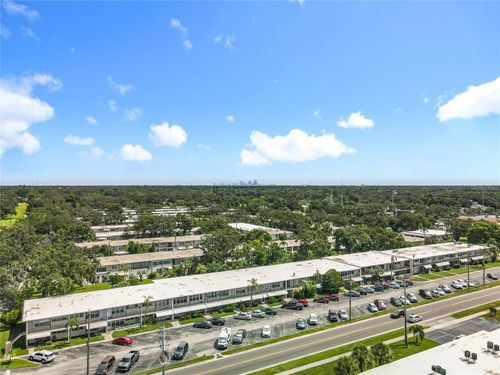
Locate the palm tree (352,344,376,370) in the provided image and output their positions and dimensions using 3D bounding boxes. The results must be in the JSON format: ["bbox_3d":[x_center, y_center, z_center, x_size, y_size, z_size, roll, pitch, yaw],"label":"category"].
[{"bbox_3d":[19.900,30.730,61.000,4.300,5.700,4.300,0,0,-28],"label":"palm tree"}]

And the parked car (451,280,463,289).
[{"bbox_3d":[68.940,32.410,114.980,1.850,1.600,4.700,0,0,7],"label":"parked car"}]

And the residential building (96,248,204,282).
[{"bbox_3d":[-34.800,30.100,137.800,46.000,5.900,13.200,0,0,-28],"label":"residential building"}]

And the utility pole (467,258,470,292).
[{"bbox_3d":[69.900,27.890,110.800,0.350,10.700,0.350,0,0,-28],"label":"utility pole"}]

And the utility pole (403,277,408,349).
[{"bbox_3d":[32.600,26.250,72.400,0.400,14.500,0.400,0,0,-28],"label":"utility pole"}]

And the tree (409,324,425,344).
[{"bbox_3d":[35.600,31.440,74.000,3.500,4.100,3.500,0,0,-28],"label":"tree"}]

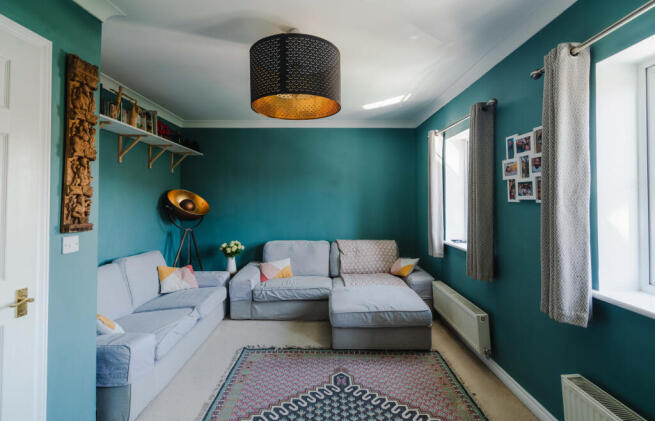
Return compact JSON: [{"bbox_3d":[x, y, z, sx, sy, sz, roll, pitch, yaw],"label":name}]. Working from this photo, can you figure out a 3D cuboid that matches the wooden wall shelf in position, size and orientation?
[{"bbox_3d":[-1.913,-0.637,3.100,0.300,0.300,2.100,0,1,-1],"label":"wooden wall shelf"}]

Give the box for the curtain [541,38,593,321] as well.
[{"bbox_3d":[1.222,-0.125,1.490,0.120,1.360,0.220,0,1,-1],"label":"curtain"}]

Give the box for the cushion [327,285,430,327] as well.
[{"bbox_3d":[0.491,0.955,2.980,0.920,0.180,0.740,0,1,-1],"label":"cushion"}]

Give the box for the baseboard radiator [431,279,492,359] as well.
[{"bbox_3d":[1.199,0.947,2.700,0.100,0.310,0.950,0,1,-1],"label":"baseboard radiator"}]

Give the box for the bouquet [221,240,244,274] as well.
[{"bbox_3d":[-1.240,0.614,3.800,0.280,0.430,0.280,0,1,-1],"label":"bouquet"}]

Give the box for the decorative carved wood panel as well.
[{"bbox_3d":[-1.280,-0.335,1.510,0.060,0.870,0.155,0,1,-1],"label":"decorative carved wood panel"}]

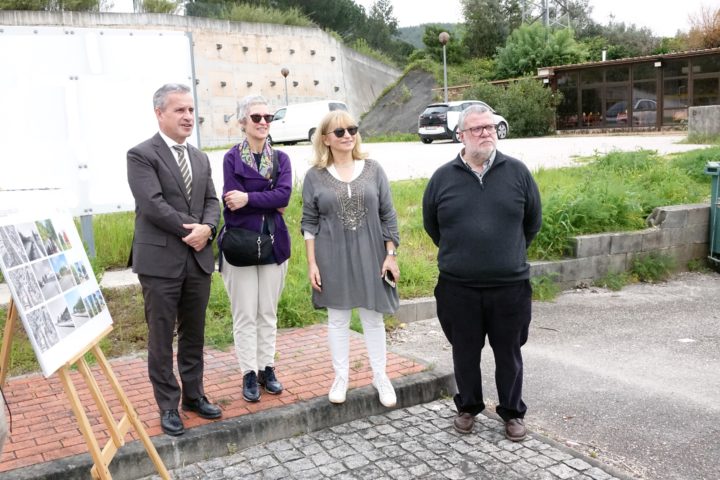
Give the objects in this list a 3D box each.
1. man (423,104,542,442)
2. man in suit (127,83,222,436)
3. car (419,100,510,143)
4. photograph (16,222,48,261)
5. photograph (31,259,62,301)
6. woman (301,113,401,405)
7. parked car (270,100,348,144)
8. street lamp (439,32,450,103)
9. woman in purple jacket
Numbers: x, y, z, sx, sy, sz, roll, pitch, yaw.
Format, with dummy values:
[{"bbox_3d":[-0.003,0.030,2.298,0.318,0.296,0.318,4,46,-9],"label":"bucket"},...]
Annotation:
[{"bbox_3d":[0.631,0.161,3.679,0.600,1.680,0.420,-2,9,9],"label":"man"},{"bbox_3d":[-0.934,0.091,3.653,0.500,1.735,0.380,-9,10,-34],"label":"man in suit"},{"bbox_3d":[4.226,-4.726,28.790,4.000,1.580,1.775,-10,11,-39],"label":"car"},{"bbox_3d":[-1.114,0.006,2.450,0.010,0.129,0.180,-19,6,-4],"label":"photograph"},{"bbox_3d":[-1.071,0.133,2.465,0.010,0.129,0.180,-19,6,-4],"label":"photograph"},{"bbox_3d":[-0.048,0.090,3.931,0.530,1.565,0.330,-3,9,-3],"label":"woman"},{"bbox_3d":[-2.770,-5.390,33.400,4.450,1.840,1.820,2,10,31],"label":"parked car"},{"bbox_3d":[3.805,-6.734,31.851,0.460,4.750,0.460,-3,8,0],"label":"street lamp"},{"bbox_3d":[-0.584,0.042,4.046,0.420,1.680,0.340,-5,9,-14],"label":"woman in purple jacket"}]

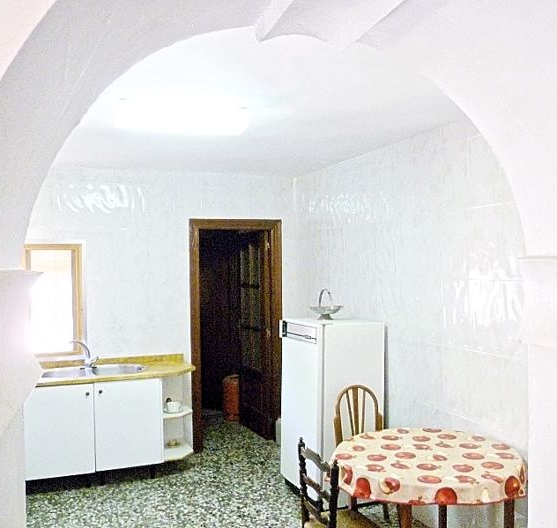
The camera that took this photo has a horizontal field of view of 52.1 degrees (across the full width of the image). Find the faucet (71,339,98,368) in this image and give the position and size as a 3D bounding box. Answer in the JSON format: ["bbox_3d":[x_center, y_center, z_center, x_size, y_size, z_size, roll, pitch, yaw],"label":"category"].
[{"bbox_3d":[-1.639,0.771,4.792,0.246,0.236,0.069,0,0,-38],"label":"faucet"}]

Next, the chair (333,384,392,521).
[{"bbox_3d":[0.592,1.260,3.581,0.433,0.916,0.463,0,0,-22],"label":"chair"}]

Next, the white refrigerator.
[{"bbox_3d":[0.400,1.067,4.279,0.552,1.305,0.569,0,0,-24],"label":"white refrigerator"}]

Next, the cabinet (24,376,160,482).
[{"bbox_3d":[-1.513,1.275,4.656,1.064,0.729,0.522,0,0,-22],"label":"cabinet"}]

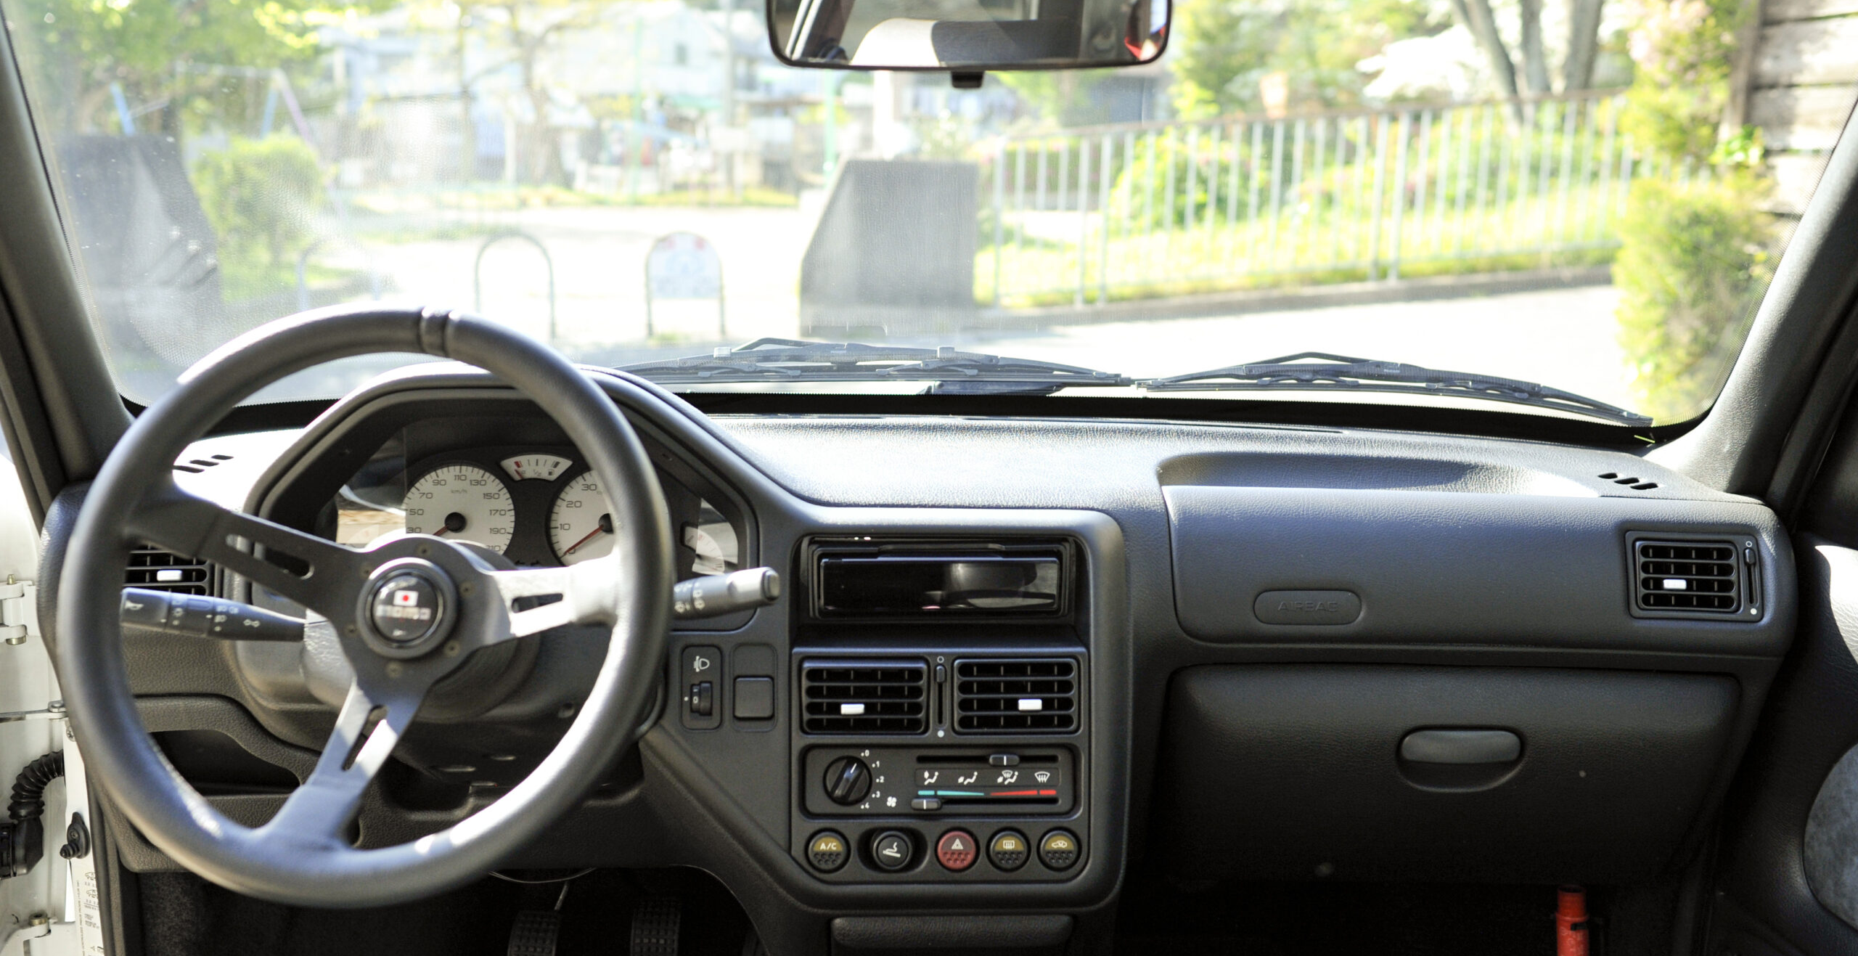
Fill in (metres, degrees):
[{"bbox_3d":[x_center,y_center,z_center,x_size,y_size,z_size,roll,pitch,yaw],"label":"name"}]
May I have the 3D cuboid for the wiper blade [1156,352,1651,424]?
[{"bbox_3d":[0.462,-0.091,1.425,0.475,0.045,0.045,4,12,12],"label":"wiper blade"}]

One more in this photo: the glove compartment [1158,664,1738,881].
[{"bbox_3d":[0.384,0.216,1.095,0.410,0.150,0.110,1,7,1],"label":"glove compartment"}]

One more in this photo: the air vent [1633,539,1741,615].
[{"bbox_3d":[0.558,0.073,1.065,0.078,0.055,0.035,2,-3,7],"label":"air vent"}]

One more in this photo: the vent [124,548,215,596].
[{"bbox_3d":[-0.573,0.069,1.085,0.080,0.055,0.035,0,-3,-5],"label":"vent"}]

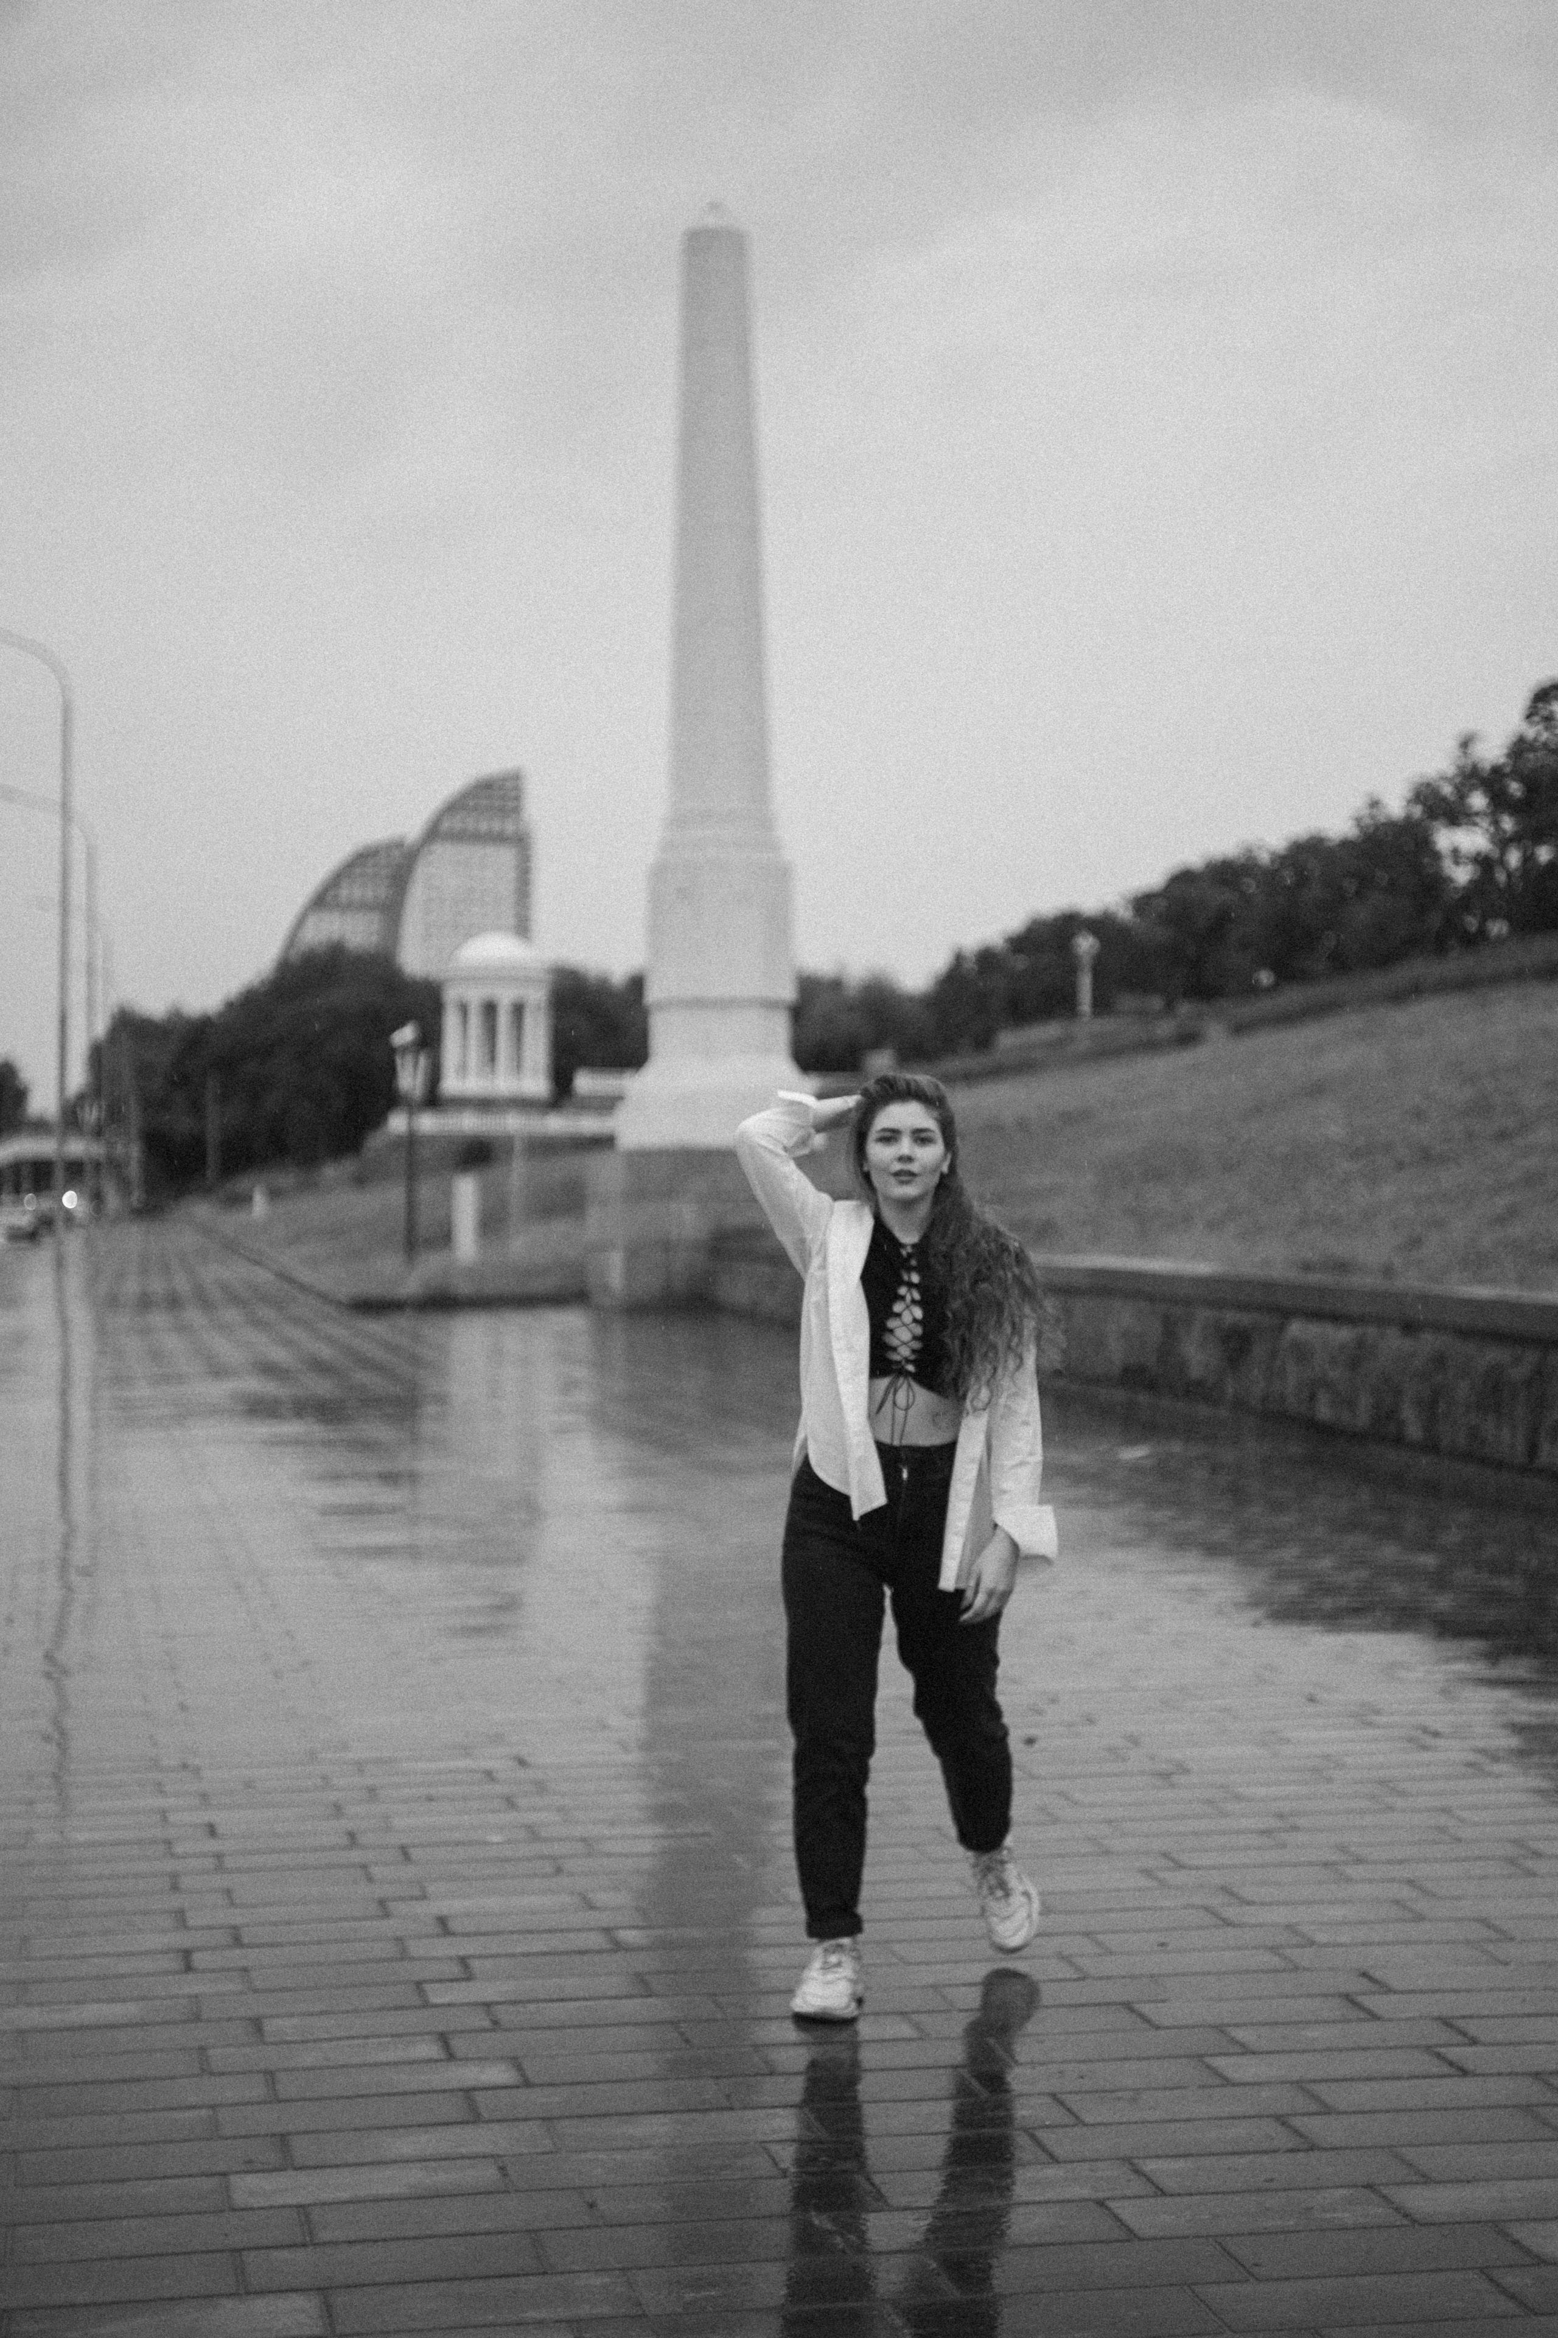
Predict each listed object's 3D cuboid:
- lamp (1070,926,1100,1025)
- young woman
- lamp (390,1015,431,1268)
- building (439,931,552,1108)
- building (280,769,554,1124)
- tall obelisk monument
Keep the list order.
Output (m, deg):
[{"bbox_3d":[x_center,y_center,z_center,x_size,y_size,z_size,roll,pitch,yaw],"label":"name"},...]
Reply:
[{"bbox_3d":[10.257,-6.500,115.000,0.850,3.200,0.850,0,0,0],"label":"lamp"},{"bbox_3d":[0.208,0.655,6.200,0.570,1.650,0.560,0,0,5],"label":"young woman"},{"bbox_3d":[-6.756,-0.485,63.000,0.700,4.500,0.700,0,0,-11],"label":"lamp"},{"bbox_3d":[-12.343,-6.528,150.000,4.900,7.700,4.900,0,0,-6],"label":"building"},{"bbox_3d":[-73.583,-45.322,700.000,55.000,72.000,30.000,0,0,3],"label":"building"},{"bbox_3d":[-0.926,-6.663,46.500,2.350,12.800,2.350,0,0,-11],"label":"tall obelisk monument"}]

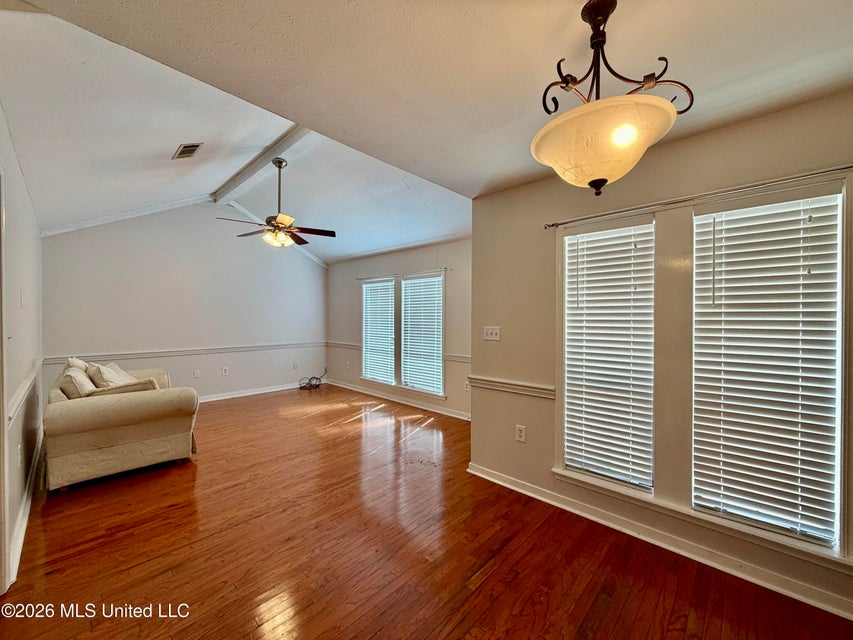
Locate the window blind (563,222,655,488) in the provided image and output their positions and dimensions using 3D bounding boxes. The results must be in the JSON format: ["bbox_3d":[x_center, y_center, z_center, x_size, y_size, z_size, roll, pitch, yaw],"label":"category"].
[{"bbox_3d":[1.204,0.223,2.321,0.556,1.649,0.063,0,0,44],"label":"window blind"}]

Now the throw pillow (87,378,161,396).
[{"bbox_3d":[-2.985,0.666,3.391,0.531,0.135,0.550,0,0,44],"label":"throw pillow"}]

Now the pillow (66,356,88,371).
[{"bbox_3d":[-3.446,0.472,3.424,0.386,0.280,0.145,0,32,44],"label":"pillow"}]

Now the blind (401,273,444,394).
[{"bbox_3d":[-0.070,0.217,5.236,0.859,1.706,0.063,0,0,44],"label":"blind"}]

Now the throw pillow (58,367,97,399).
[{"bbox_3d":[-3.146,0.585,3.110,0.434,0.328,0.174,0,20,44],"label":"throw pillow"}]

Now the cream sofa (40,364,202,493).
[{"bbox_3d":[-3.136,0.921,3.522,1.805,0.801,0.984,0,0,44],"label":"cream sofa"}]

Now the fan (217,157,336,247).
[{"bbox_3d":[-1.916,-1.507,4.406,1.370,1.139,1.370,0,0,44],"label":"fan"}]

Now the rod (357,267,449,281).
[{"bbox_3d":[-0.502,-0.716,5.473,2.094,0.053,0.087,0,0,44],"label":"rod"}]

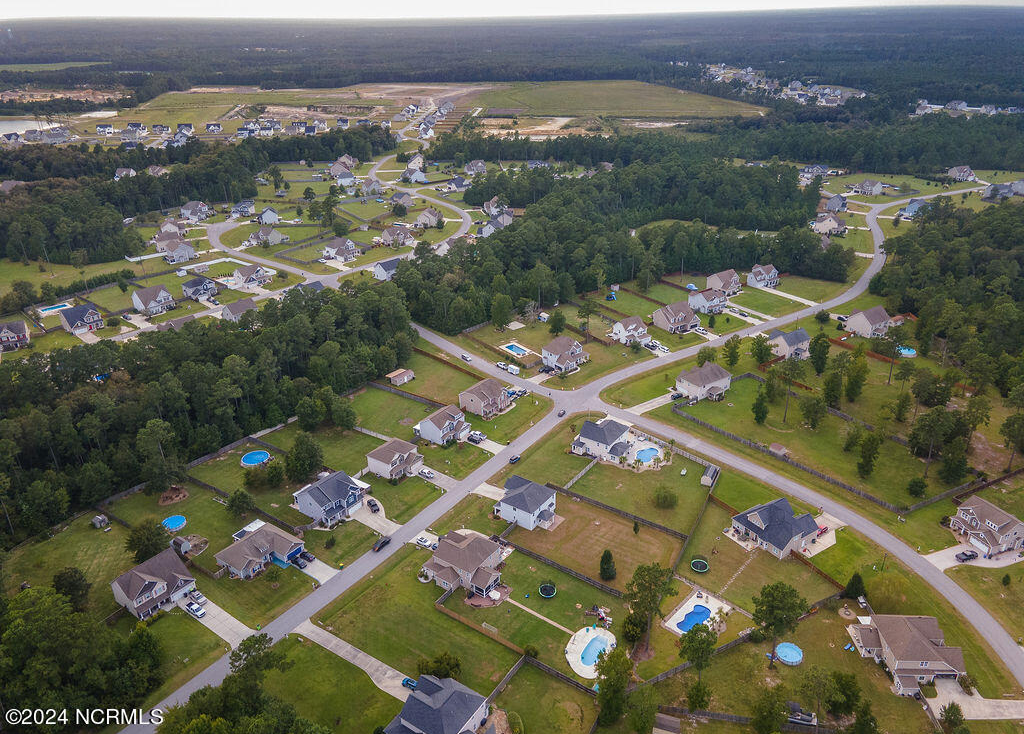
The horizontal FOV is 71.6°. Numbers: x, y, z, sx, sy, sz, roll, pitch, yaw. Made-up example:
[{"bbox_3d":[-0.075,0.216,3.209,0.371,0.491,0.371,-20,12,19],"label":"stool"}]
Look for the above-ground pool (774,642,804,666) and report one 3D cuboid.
[{"bbox_3d":[57.330,59.600,146.910,5.490,1.330,5.490,-1,27,0],"label":"above-ground pool"}]

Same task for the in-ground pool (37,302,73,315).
[{"bbox_3d":[-214.950,-26.990,333.750,5.200,1.500,11.800,22,34,38],"label":"in-ground pool"}]

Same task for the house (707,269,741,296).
[{"bbox_3d":[101.630,-40.640,337.680,12.360,8.210,12.360,-19,32,-33],"label":"house"}]

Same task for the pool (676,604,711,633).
[{"bbox_3d":[42.267,58.693,163.669,4.600,1.500,9.800,22,35,39],"label":"pool"}]

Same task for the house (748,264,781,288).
[{"bbox_3d":[123.960,-44.890,349.180,13.400,8.600,9.600,-17,31,-29],"label":"house"}]

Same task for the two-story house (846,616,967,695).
[{"bbox_3d":[81.730,56.930,144.020,18.440,8.100,16.110,-1,27,0],"label":"two-story house"}]

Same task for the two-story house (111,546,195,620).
[{"bbox_3d":[-84.420,49.850,166.450,11.800,7.900,13.700,19,33,34],"label":"two-story house"}]

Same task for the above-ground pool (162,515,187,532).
[{"bbox_3d":[-92.809,43.299,195.313,6.200,1.300,6.200,-1,26,0],"label":"above-ground pool"}]

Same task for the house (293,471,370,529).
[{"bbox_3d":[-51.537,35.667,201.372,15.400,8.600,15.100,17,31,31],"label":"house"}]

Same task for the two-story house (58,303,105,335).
[{"bbox_3d":[-187.490,-21.310,309.920,12.900,9.200,12.800,21,34,37],"label":"two-story house"}]

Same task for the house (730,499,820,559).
[{"bbox_3d":[69.790,41.310,188.254,15.400,7.300,17.200,-20,32,-34],"label":"house"}]

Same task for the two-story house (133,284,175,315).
[{"bbox_3d":[-164.040,-31.280,325.040,13.980,9.320,14.380,-23,34,-37],"label":"two-story house"}]

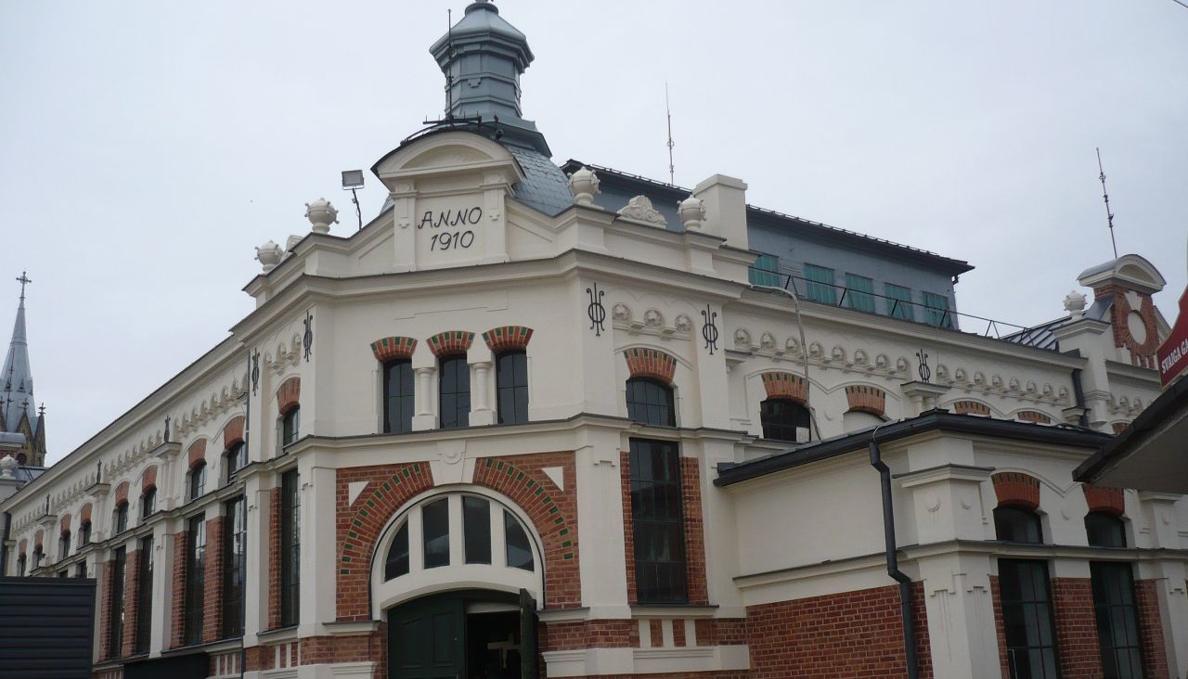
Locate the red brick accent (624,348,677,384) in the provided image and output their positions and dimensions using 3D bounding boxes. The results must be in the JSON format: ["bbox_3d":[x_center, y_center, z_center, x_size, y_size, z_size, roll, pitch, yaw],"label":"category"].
[{"bbox_3d":[0.776,0.391,17.241,0.960,0.480,0.160,9,-20,-35],"label":"red brick accent"}]

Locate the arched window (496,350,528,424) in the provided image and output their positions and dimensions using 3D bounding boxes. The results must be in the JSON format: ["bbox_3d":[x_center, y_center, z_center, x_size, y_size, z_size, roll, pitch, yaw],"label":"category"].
[{"bbox_3d":[-1.134,0.698,17.138,0.502,1.145,0.150,-5,-16,5],"label":"arched window"}]

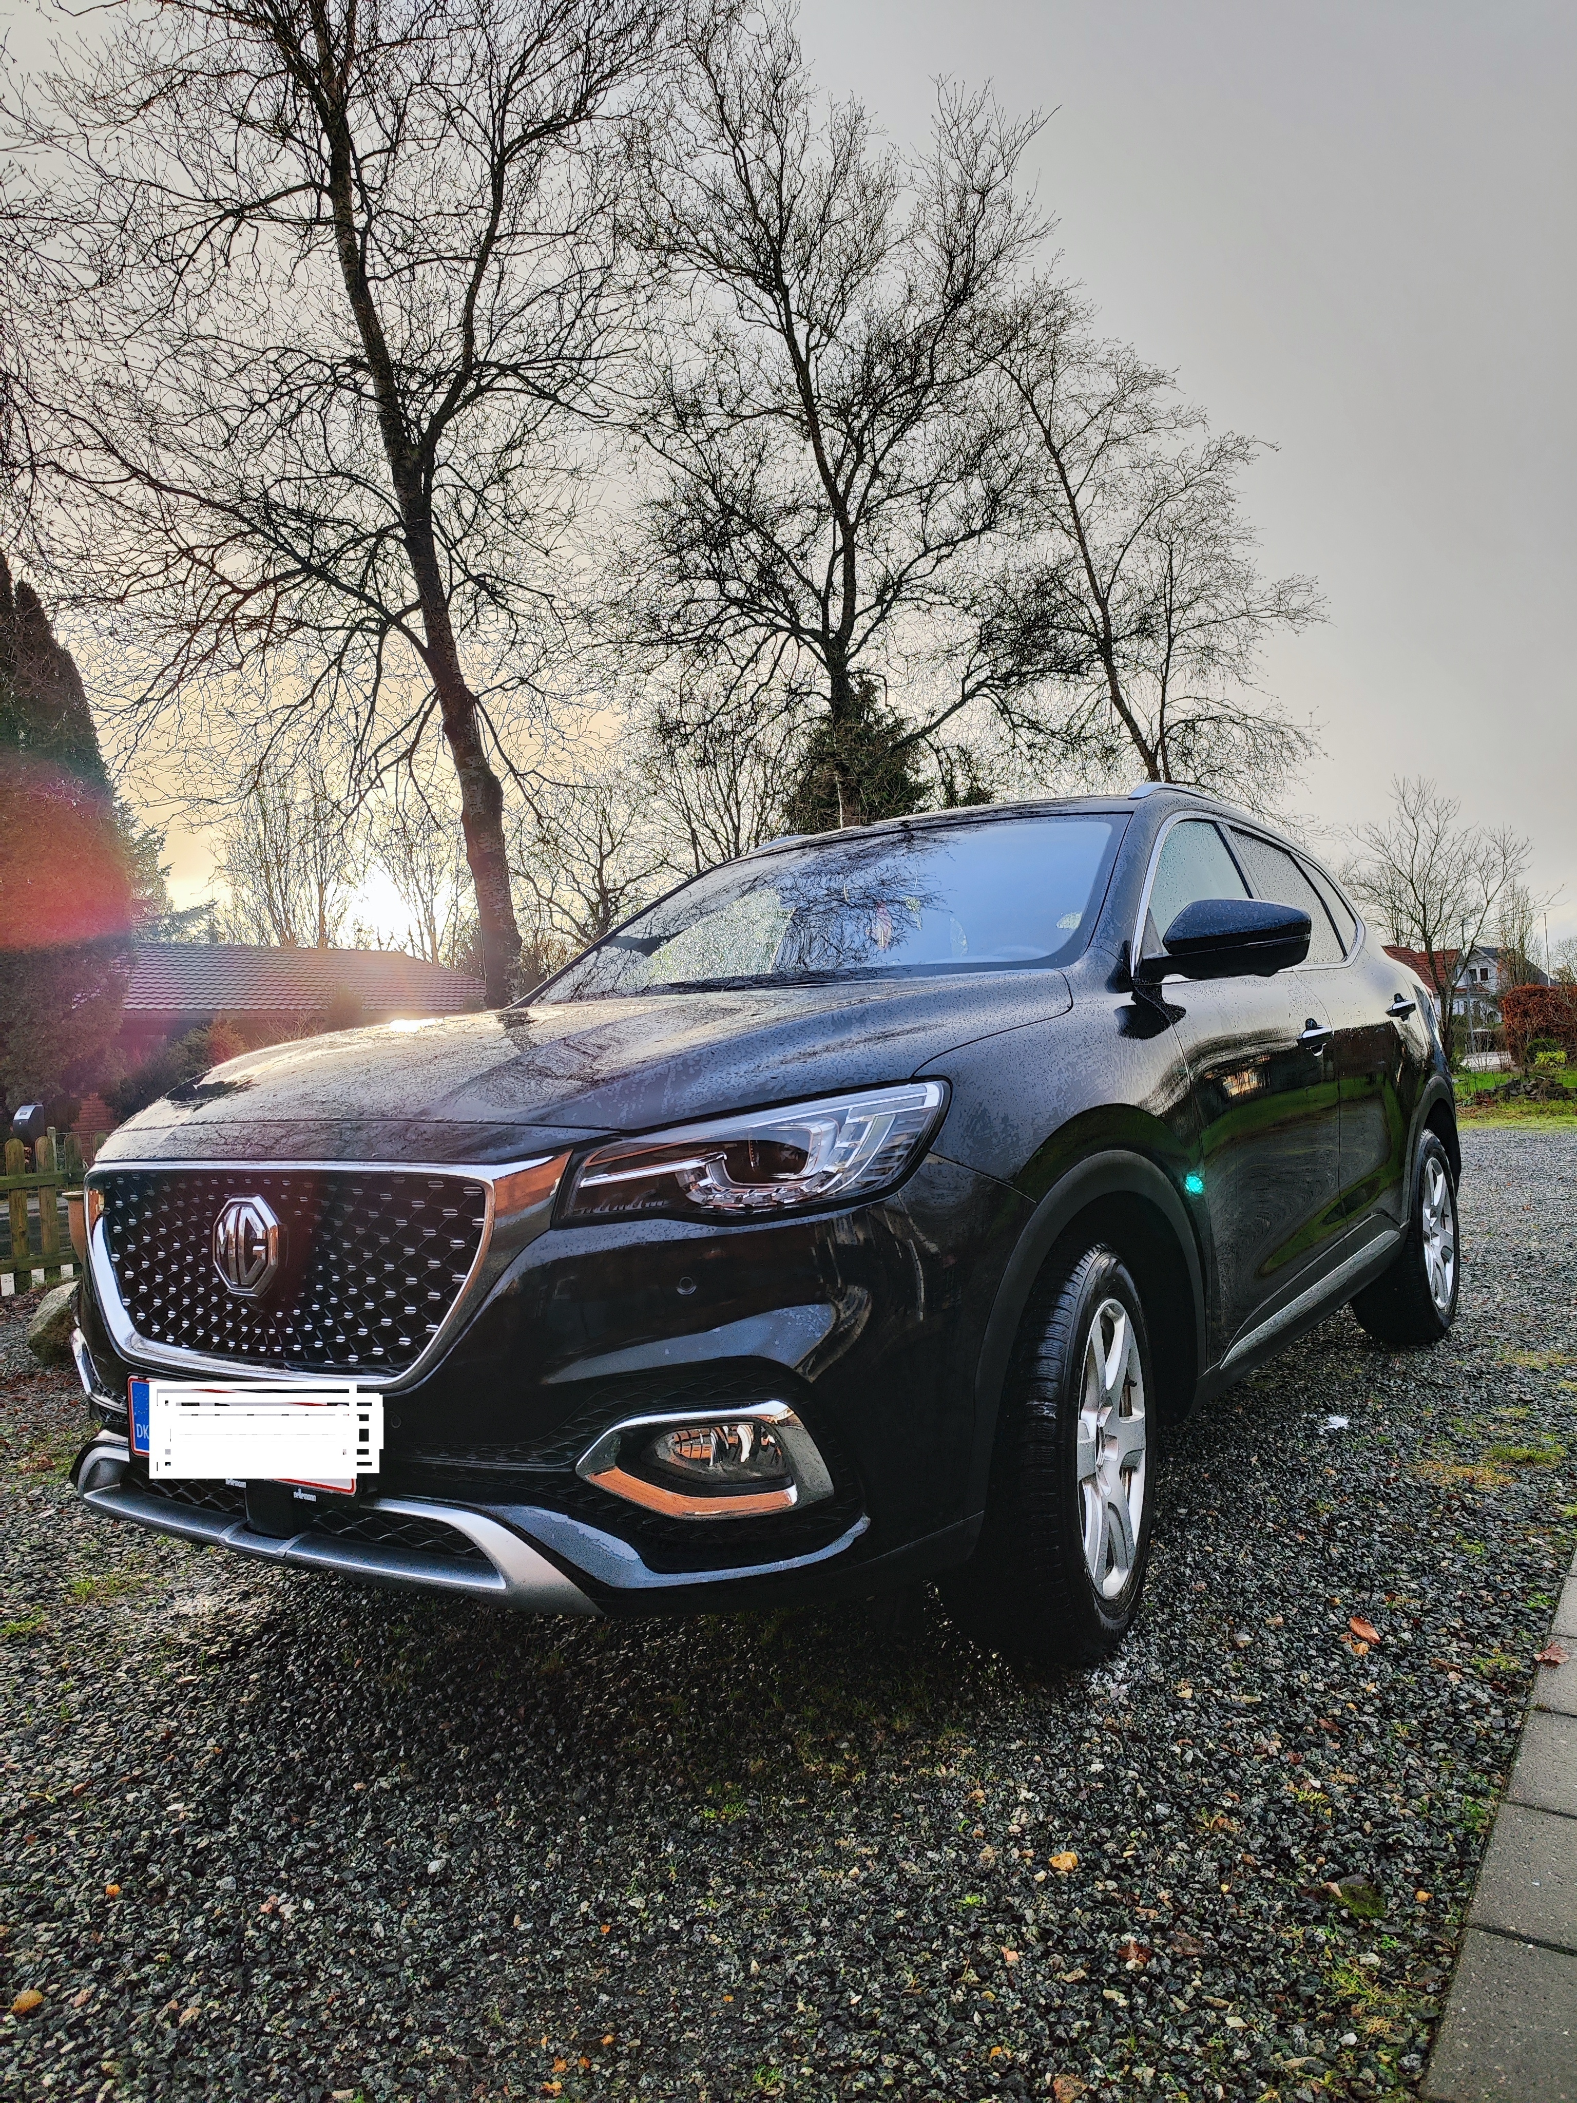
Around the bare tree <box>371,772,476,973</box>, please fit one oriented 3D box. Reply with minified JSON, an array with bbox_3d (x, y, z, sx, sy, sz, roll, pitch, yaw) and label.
[{"bbox_3d":[-10.932,-3.099,44.000,3.300,10.880,3.300,-4,-1,0],"label":"bare tree"}]

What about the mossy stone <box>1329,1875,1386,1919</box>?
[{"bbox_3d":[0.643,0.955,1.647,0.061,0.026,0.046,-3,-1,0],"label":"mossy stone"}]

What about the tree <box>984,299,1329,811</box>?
[{"bbox_3d":[5.359,-5.028,21.000,5.100,11.900,5.100,-4,-1,0],"label":"tree"}]

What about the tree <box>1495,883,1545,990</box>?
[{"bbox_3d":[30.186,-3.482,60.000,2.200,7.020,2.200,-4,-1,0],"label":"tree"}]

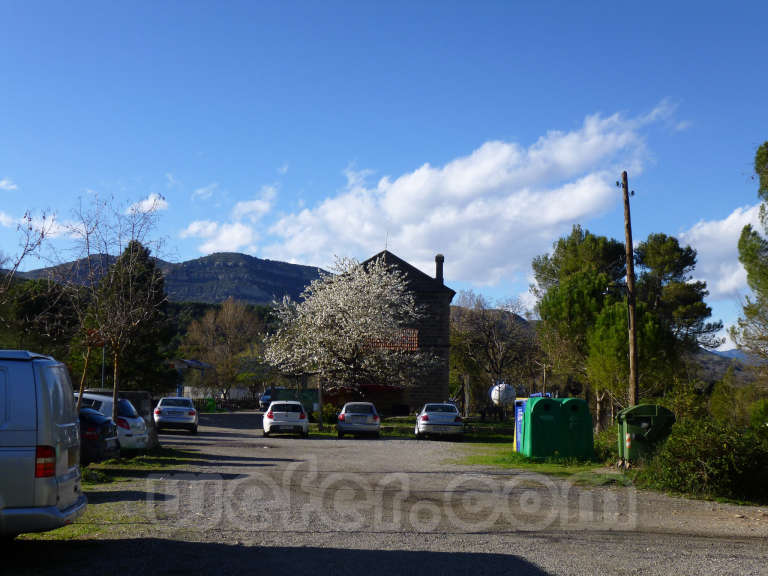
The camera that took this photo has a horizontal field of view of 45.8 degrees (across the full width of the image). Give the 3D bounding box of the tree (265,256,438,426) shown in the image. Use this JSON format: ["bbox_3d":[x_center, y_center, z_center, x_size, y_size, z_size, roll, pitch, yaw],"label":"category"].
[{"bbox_3d":[-1.679,2.730,47.000,8.900,8.800,8.300,0,-7,0],"label":"tree"}]

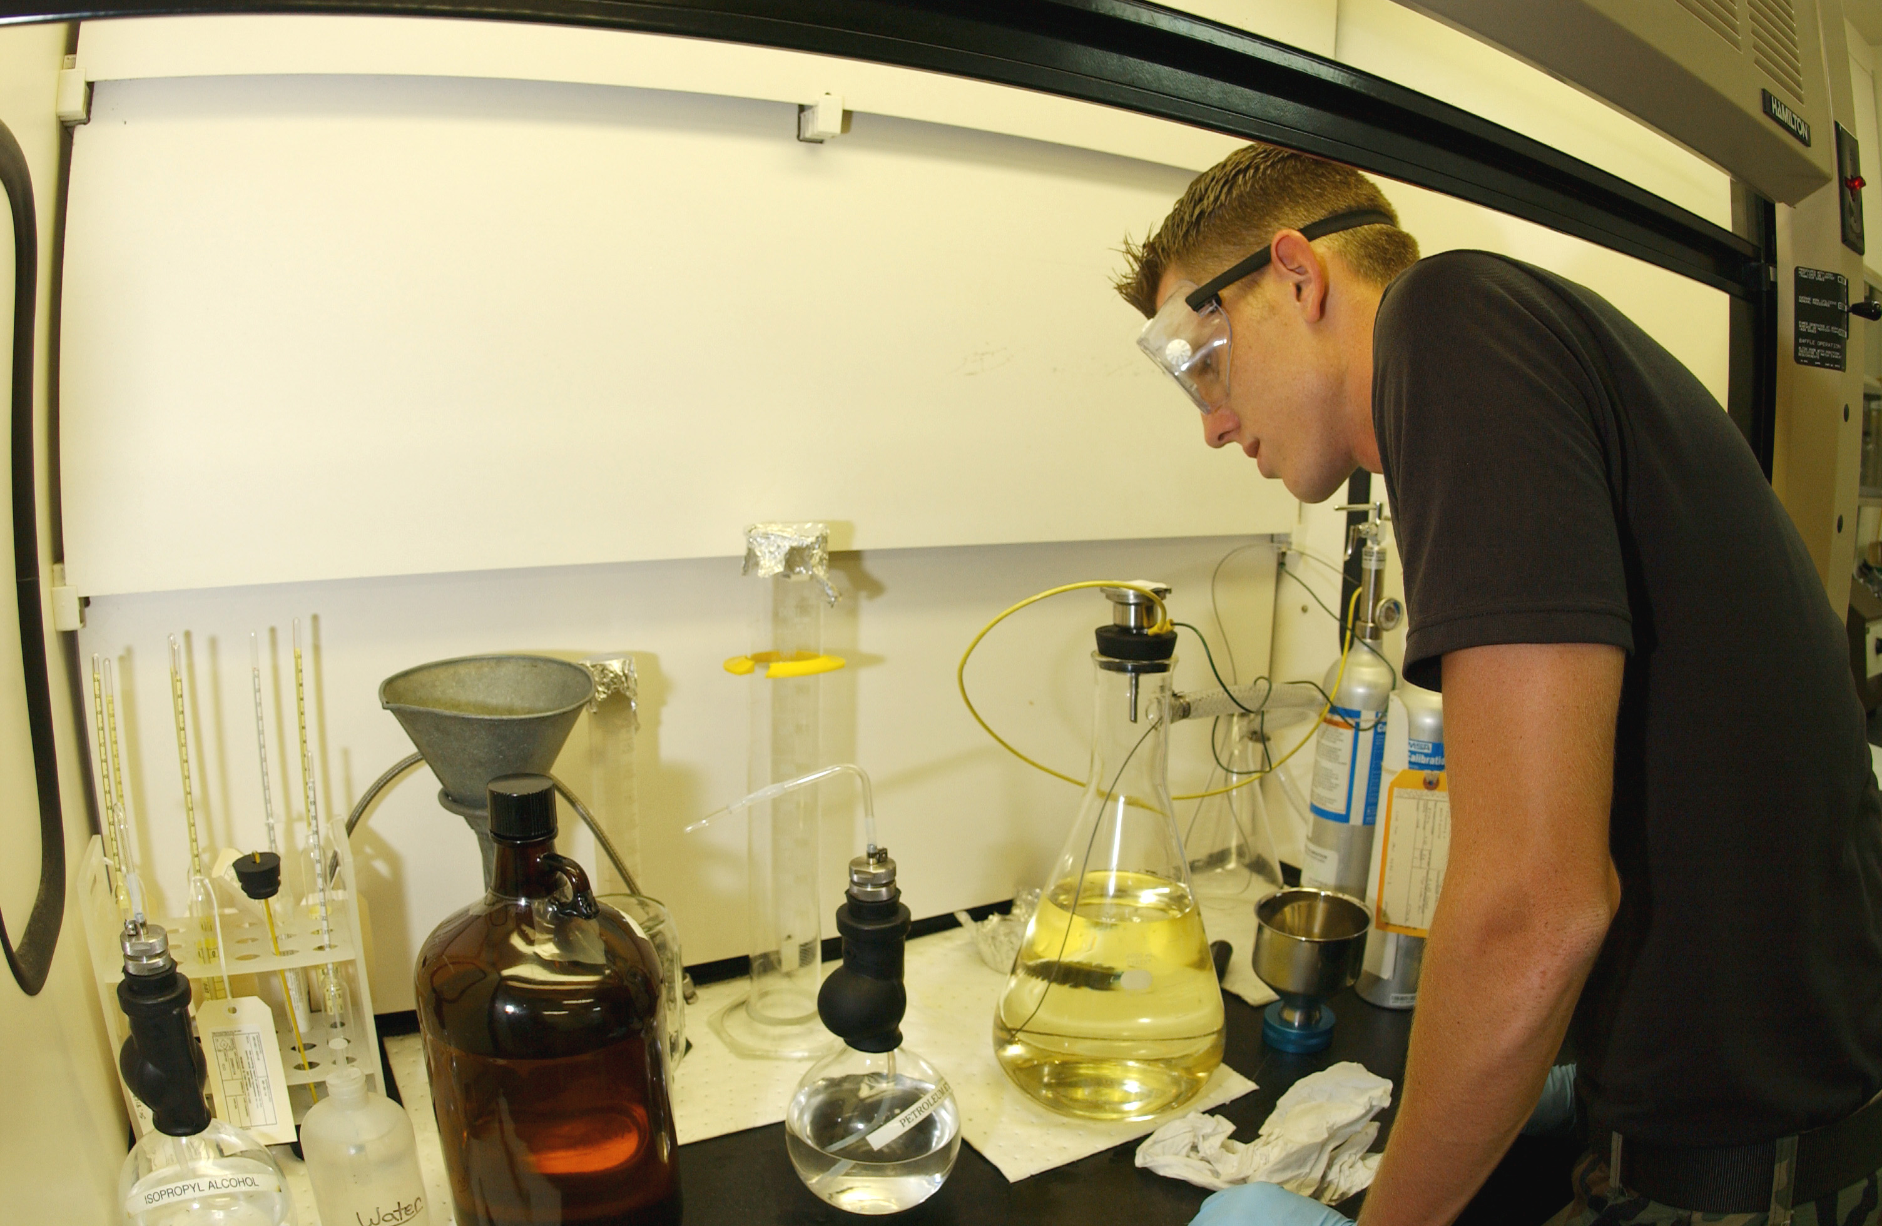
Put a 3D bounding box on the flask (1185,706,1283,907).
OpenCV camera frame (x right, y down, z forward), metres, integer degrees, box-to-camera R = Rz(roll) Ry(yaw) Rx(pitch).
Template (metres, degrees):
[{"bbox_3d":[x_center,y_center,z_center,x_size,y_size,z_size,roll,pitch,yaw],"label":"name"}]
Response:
[{"bbox_3d":[0.348,0.219,1.484,0.131,0.232,0.131,3,11,10],"label":"flask"}]

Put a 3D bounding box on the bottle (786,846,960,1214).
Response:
[{"bbox_3d":[-0.049,0.302,0.920,0.130,0.268,0.130,-2,11,-15],"label":"bottle"}]

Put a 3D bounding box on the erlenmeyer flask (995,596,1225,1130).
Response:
[{"bbox_3d":[0.152,0.193,1.073,0.203,0.432,0.203,1,11,0],"label":"erlenmeyer flask"}]

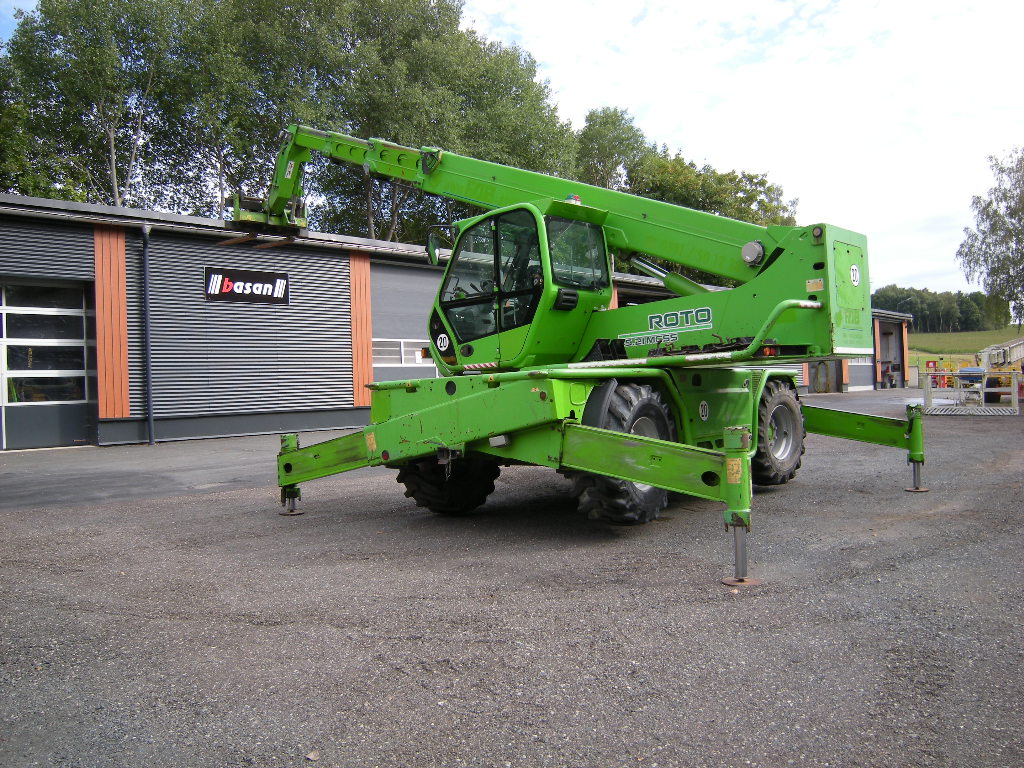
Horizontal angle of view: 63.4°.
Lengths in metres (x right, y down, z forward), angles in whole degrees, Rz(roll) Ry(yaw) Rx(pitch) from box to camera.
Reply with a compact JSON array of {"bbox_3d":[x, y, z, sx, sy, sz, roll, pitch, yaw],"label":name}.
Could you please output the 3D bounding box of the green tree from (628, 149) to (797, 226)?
[{"bbox_3d":[12.802,-7.106,52.067,10.300,15.363,9.800,-2,0,0],"label":"green tree"}]

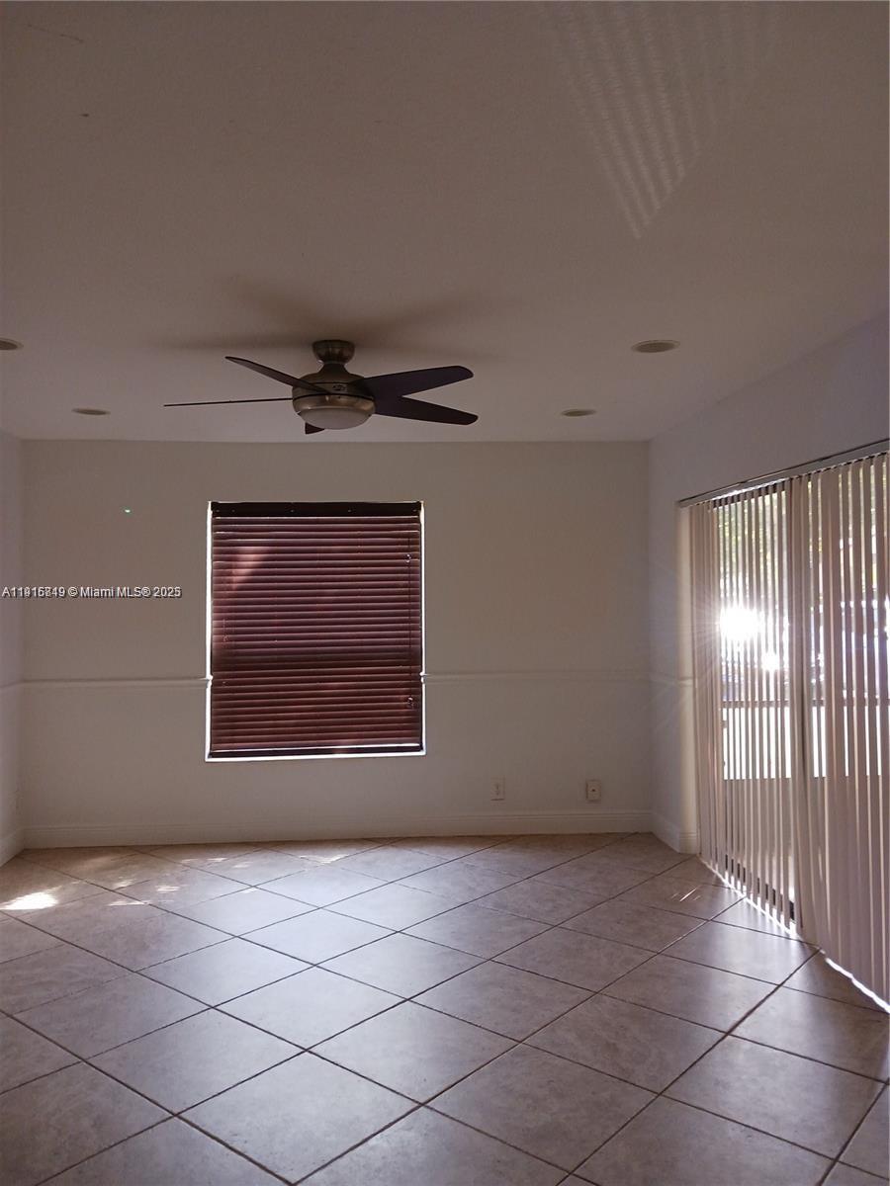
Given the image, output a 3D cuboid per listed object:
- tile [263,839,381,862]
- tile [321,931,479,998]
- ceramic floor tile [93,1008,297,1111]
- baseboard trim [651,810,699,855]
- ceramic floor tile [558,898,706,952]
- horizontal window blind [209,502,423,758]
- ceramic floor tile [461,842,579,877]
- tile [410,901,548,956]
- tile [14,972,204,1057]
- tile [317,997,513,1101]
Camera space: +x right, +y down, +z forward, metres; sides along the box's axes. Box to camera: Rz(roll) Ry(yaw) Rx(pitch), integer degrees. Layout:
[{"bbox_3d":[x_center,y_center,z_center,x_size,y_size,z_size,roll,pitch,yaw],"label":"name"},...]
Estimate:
[{"bbox_3d":[-0.708,1.536,5.555,0.500,0.010,0.500,0,-1,39],"label":"tile"},{"bbox_3d":[-0.171,1.525,3.804,0.500,0.010,0.500,0,-1,39],"label":"tile"},{"bbox_3d":[-0.807,1.506,2.999,0.500,0.010,0.500,-1,-1,40],"label":"ceramic floor tile"},{"bbox_3d":[1.404,1.480,5.728,0.100,0.133,0.479,0,0,-6],"label":"baseboard trim"},{"bbox_3d":[0.866,1.536,4.269,0.500,0.010,0.500,0,-1,39],"label":"ceramic floor tile"},{"bbox_3d":[-0.782,0.219,5.711,1.282,1.544,0.060,0,0,-5],"label":"horizontal window blind"},{"bbox_3d":[0.400,1.541,5.306,0.500,0.010,0.500,0,-1,39],"label":"ceramic floor tile"},{"bbox_3d":[0.151,1.530,4.197,0.500,0.010,0.500,0,-1,39],"label":"tile"},{"bbox_3d":[-1.195,1.509,3.319,0.500,0.010,0.500,-1,-1,40],"label":"tile"},{"bbox_3d":[-0.099,1.506,3.067,0.500,0.010,0.500,-1,-1,40],"label":"tile"}]

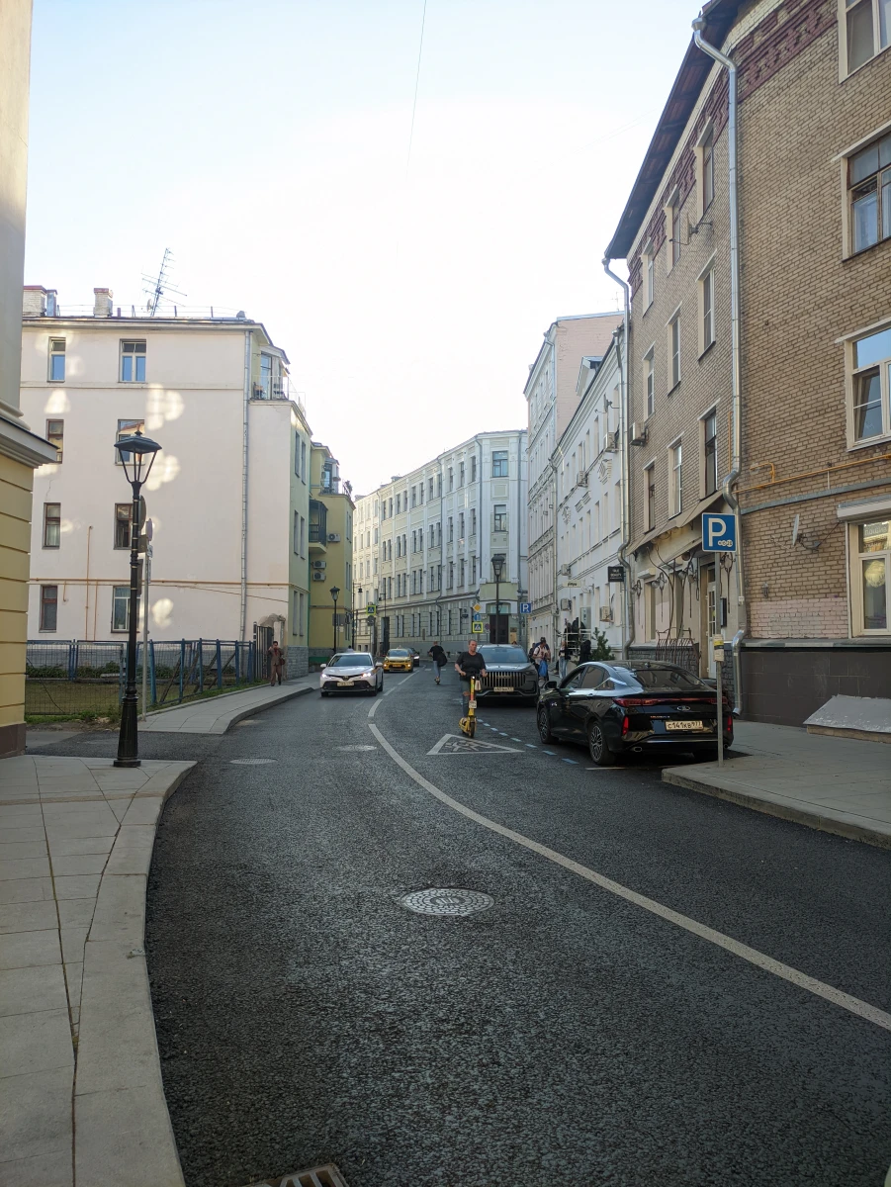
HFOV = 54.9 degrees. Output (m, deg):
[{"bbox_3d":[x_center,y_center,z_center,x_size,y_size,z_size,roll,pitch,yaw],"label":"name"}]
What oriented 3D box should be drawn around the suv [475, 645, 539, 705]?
[{"bbox_3d":[1.648,2.347,25.456,1.930,1.710,4.750,0,-3,1],"label":"suv"}]

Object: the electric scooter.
[{"bbox_3d":[0.425,2.035,15.757,0.470,1.170,1.120,1,-3,-9],"label":"electric scooter"}]

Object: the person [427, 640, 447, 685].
[{"bbox_3d":[-0.324,2.874,36.093,0.680,1.700,0.480,0,-3,-1],"label":"person"}]

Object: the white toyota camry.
[{"bbox_3d":[-3.207,2.803,30.097,1.860,1.450,4.860,0,-3,-1],"label":"white toyota camry"}]

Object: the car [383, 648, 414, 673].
[{"bbox_3d":[-2.880,4.165,53.146,1.750,1.480,4.350,0,-3,1],"label":"car"}]

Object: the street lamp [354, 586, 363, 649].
[{"bbox_3d":[-5.823,2.121,56.972,0.680,5.770,0.300,0,-3,0],"label":"street lamp"}]

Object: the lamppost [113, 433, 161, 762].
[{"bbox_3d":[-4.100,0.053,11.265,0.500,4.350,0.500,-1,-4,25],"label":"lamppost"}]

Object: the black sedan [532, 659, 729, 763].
[{"bbox_3d":[2.972,1.916,14.493,1.850,1.490,4.760,1,-3,-10],"label":"black sedan"}]

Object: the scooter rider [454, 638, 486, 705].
[{"bbox_3d":[0.472,1.669,15.829,0.580,1.610,0.450,1,-3,-7],"label":"scooter rider"}]

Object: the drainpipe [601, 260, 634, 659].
[{"bbox_3d":[5.519,-3.849,27.829,0.900,14.100,0.200,0,-3,0],"label":"drainpipe"}]

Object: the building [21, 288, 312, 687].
[{"bbox_3d":[-13.471,-4.630,41.310,13.000,17.380,8.000,0,-3,-3],"label":"building"}]

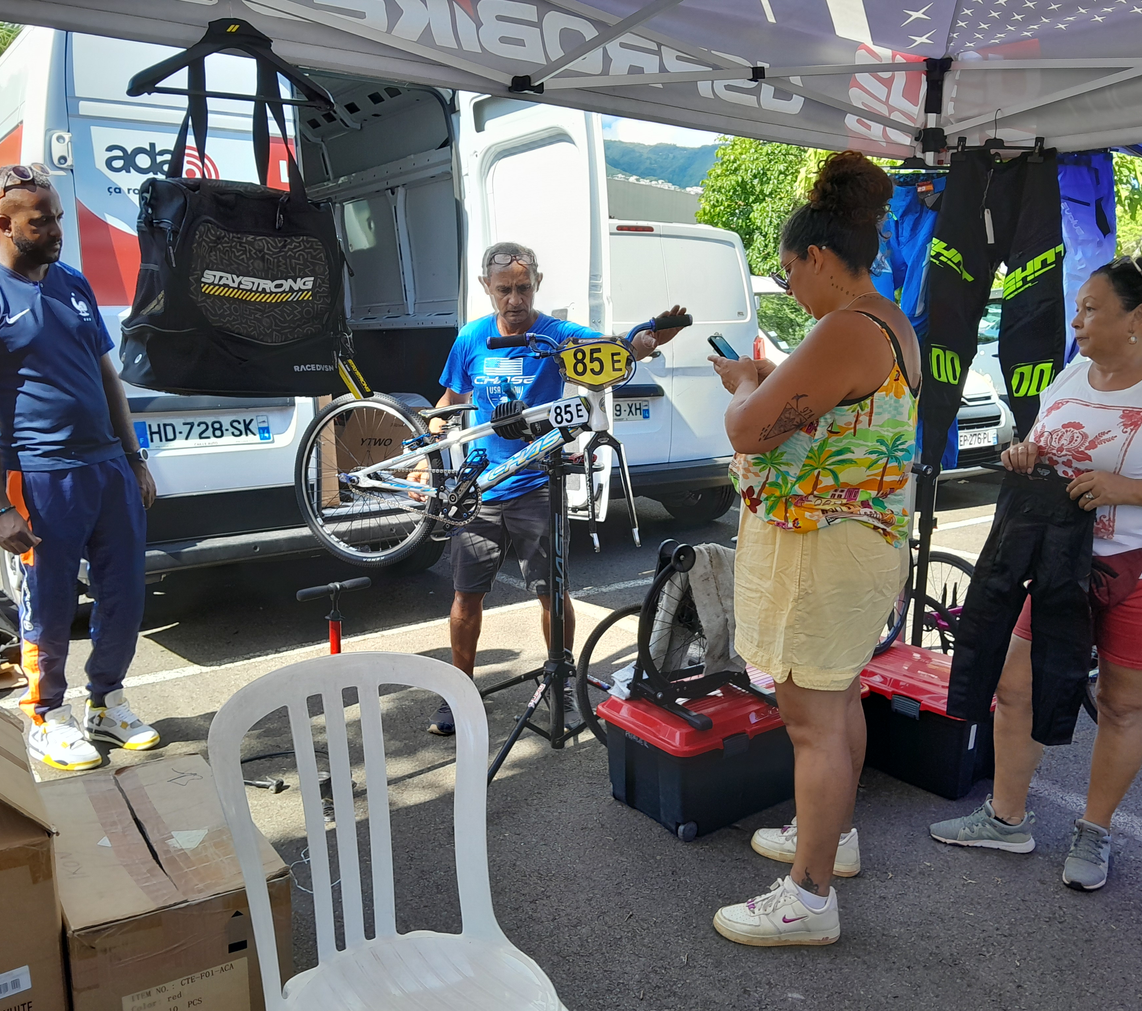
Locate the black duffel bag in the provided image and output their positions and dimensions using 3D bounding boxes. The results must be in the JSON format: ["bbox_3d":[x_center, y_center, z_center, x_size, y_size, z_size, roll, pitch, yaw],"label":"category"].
[{"bbox_3d":[-0.694,-0.570,2.088,0.408,0.653,0.275,-9,15,-35],"label":"black duffel bag"}]

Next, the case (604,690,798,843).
[{"bbox_3d":[0.486,0.677,3.000,0.724,0.357,0.377,-8,15,-33],"label":"case"}]

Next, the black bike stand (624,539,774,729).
[{"bbox_3d":[0.377,0.336,2.749,0.377,0.439,0.347,-10,16,-39],"label":"black bike stand"}]

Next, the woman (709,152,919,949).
[{"bbox_3d":[0.534,0.110,2.333,0.490,1.754,0.479,5,13,21],"label":"woman"}]

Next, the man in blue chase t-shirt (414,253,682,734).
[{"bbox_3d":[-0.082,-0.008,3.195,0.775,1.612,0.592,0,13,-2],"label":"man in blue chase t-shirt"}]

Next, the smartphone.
[{"bbox_3d":[0.376,-0.328,2.309,0.010,0.155,0.075,-42,-5,24],"label":"smartphone"}]

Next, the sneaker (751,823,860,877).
[{"bbox_3d":[0.627,0.874,2.670,0.286,0.117,0.107,4,13,19],"label":"sneaker"}]

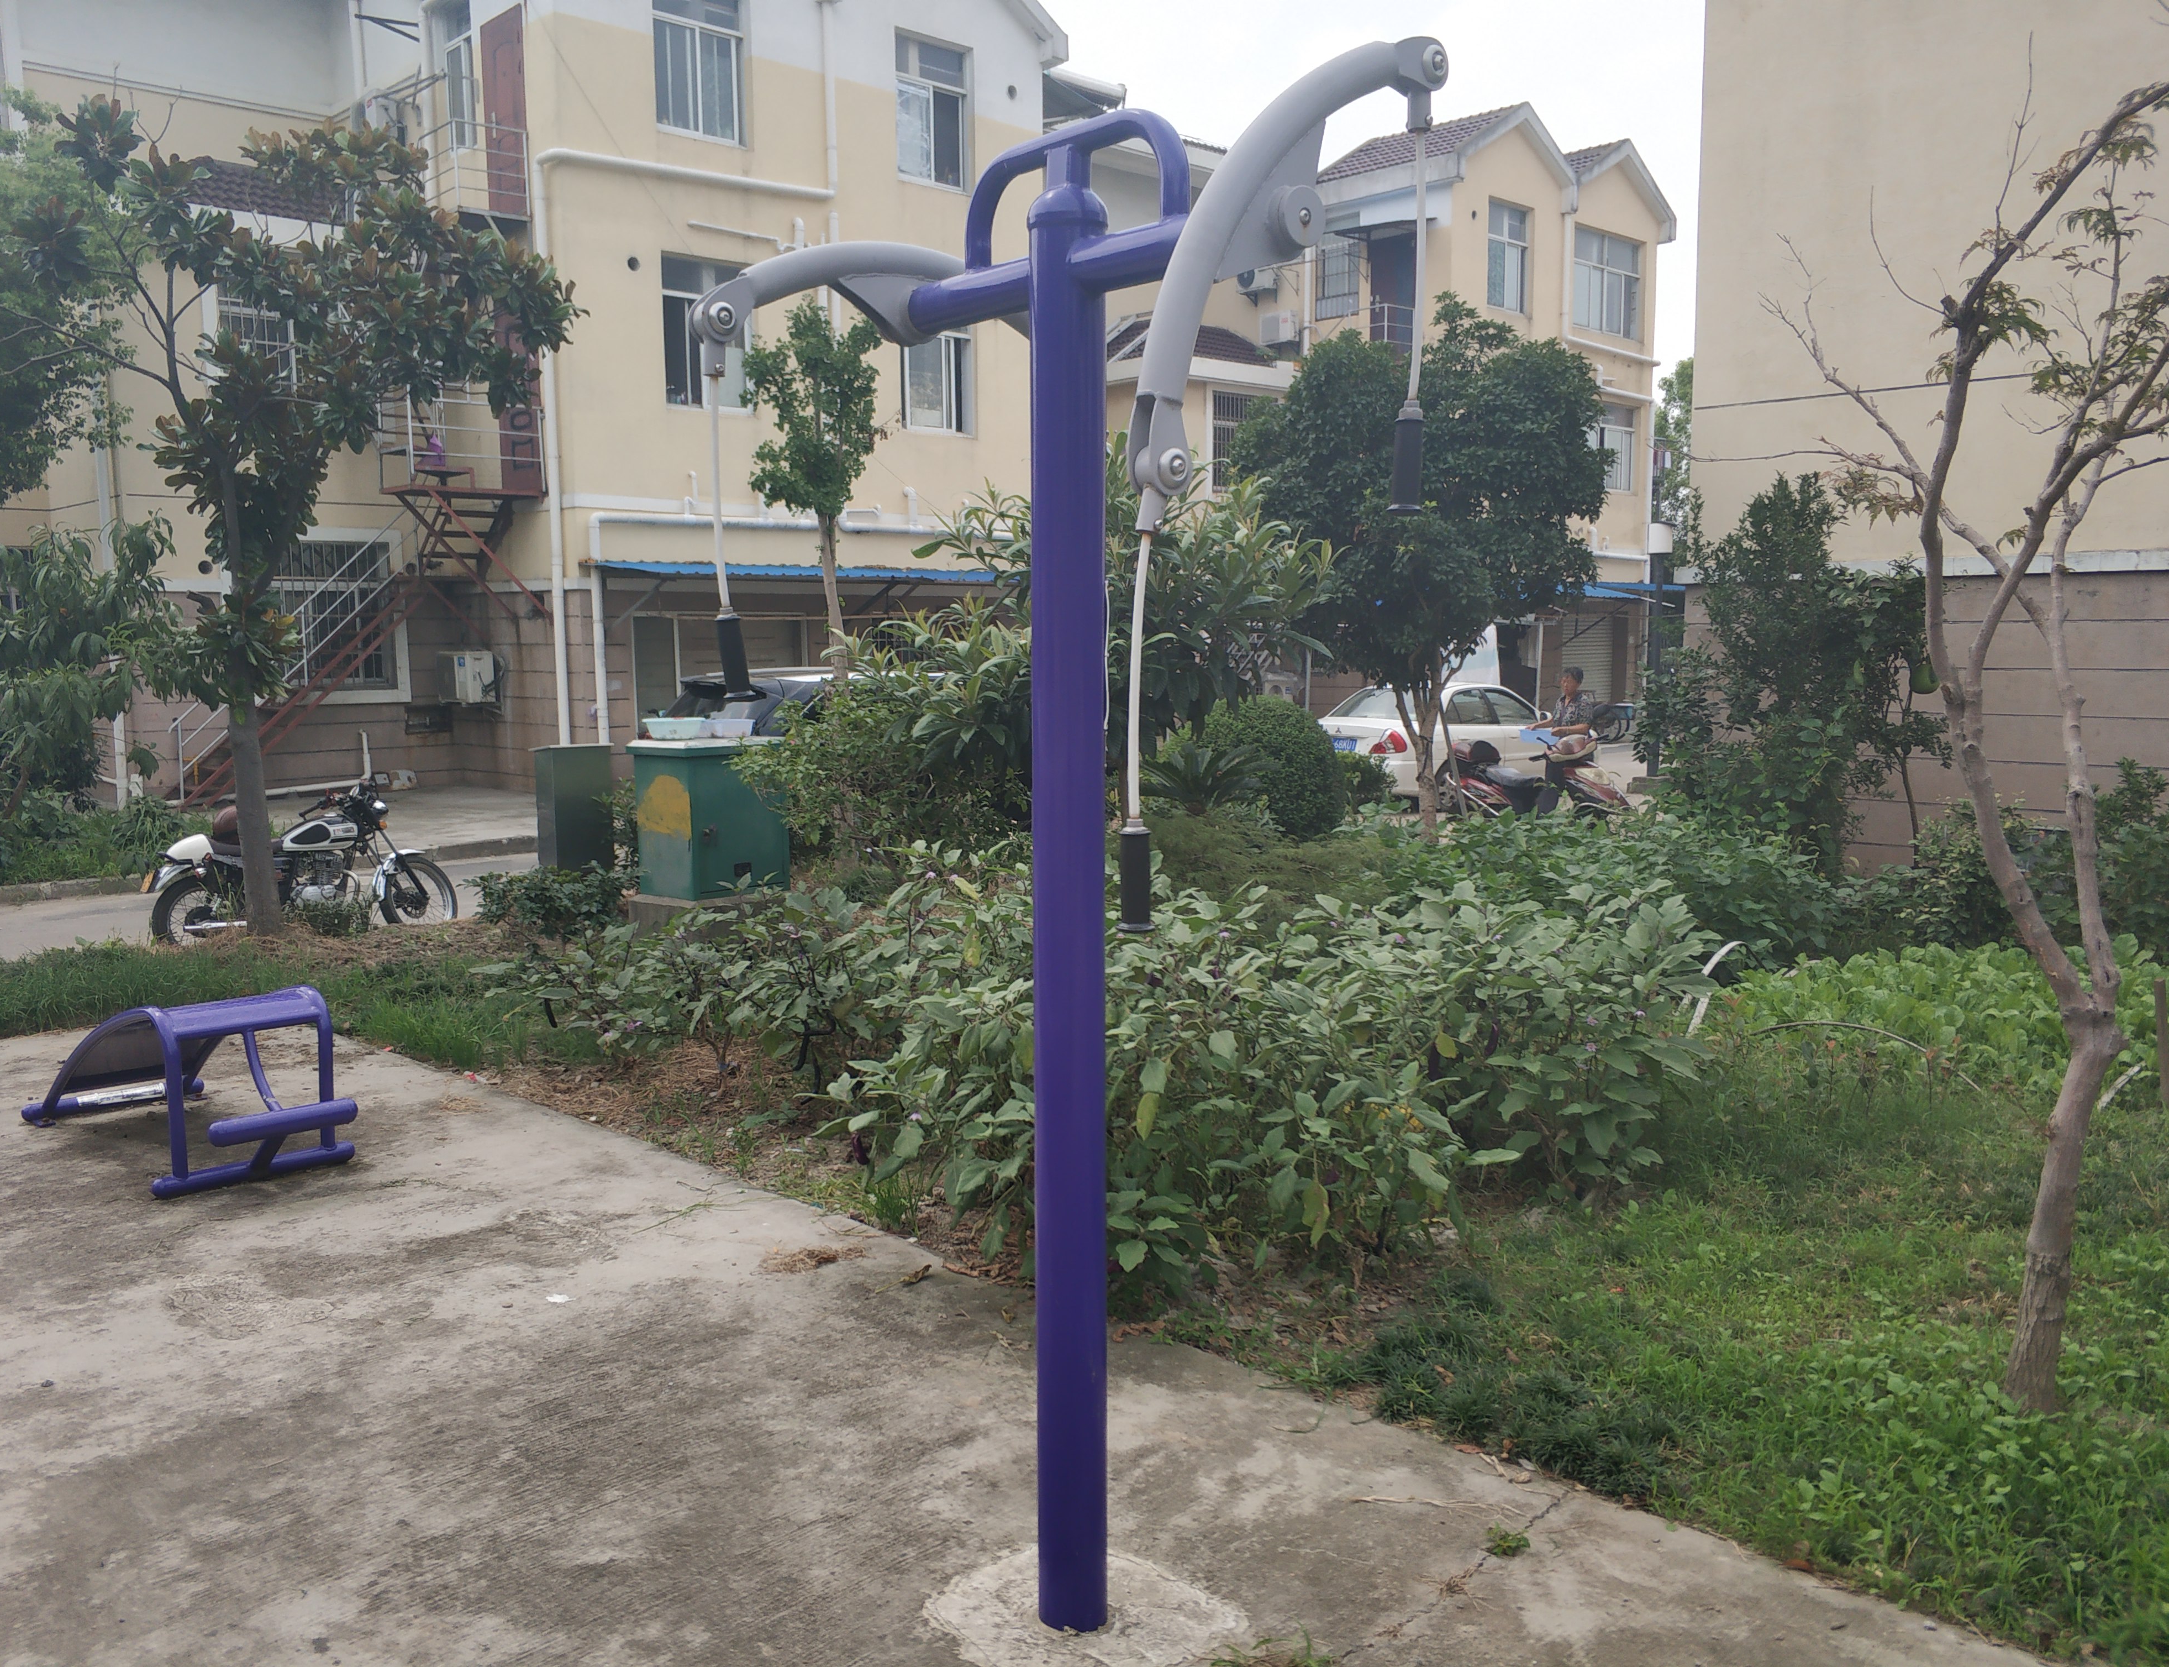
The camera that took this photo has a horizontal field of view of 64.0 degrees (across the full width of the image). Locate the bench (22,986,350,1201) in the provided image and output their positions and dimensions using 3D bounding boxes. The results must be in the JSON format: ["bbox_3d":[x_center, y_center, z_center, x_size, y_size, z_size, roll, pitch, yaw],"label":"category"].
[{"bbox_3d":[-2.889,0.738,5.616,1.540,0.575,0.600,6,9,43],"label":"bench"}]

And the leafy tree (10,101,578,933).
[{"bbox_3d":[-4.404,-1.709,9.767,2.950,4.633,2.800,-1,7,0],"label":"leafy tree"}]

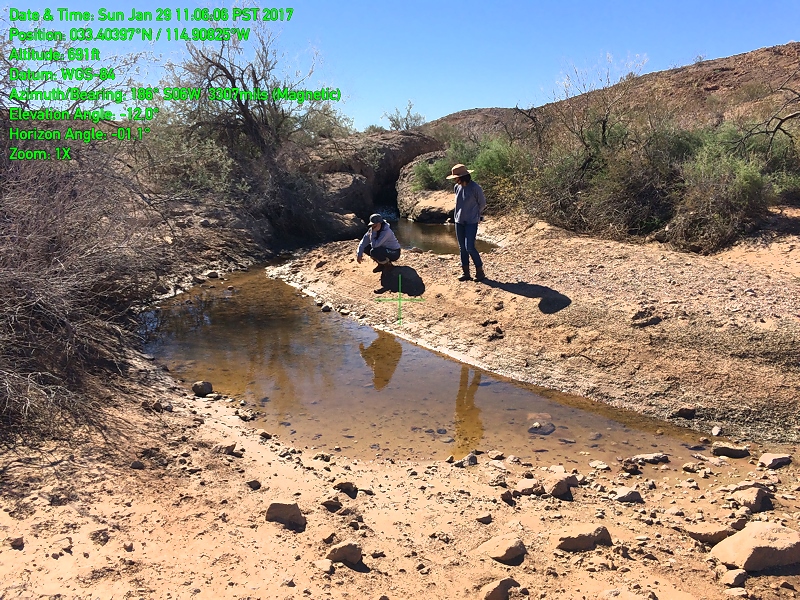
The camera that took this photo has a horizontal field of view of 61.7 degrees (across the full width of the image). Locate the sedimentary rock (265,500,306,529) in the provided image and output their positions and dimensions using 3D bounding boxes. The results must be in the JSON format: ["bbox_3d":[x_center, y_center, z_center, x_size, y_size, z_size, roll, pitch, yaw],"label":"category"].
[{"bbox_3d":[-0.727,1.368,4.255,0.250,0.140,0.150,-3,12,-11],"label":"sedimentary rock"}]

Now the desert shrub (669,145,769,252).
[{"bbox_3d":[5.520,-1.724,11.615,1.650,1.700,1.500,5,13,25],"label":"desert shrub"}]

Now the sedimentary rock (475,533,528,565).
[{"bbox_3d":[0.570,1.414,3.799,0.280,0.120,0.170,1,12,9],"label":"sedimentary rock"}]

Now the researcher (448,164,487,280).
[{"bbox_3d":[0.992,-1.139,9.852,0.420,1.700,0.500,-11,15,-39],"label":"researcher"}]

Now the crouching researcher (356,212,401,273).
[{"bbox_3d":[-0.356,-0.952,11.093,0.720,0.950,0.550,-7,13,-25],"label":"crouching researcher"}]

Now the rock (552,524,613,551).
[{"bbox_3d":[1.061,1.381,3.896,0.330,0.100,0.150,3,12,16],"label":"rock"}]

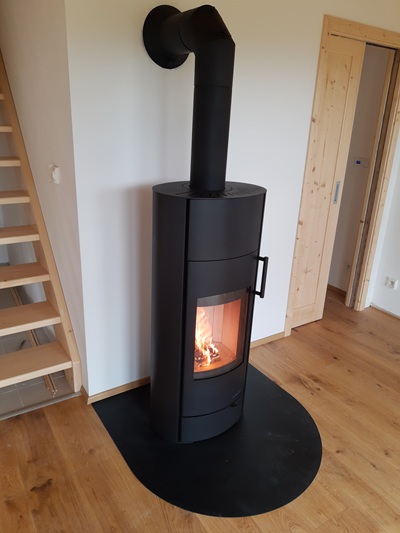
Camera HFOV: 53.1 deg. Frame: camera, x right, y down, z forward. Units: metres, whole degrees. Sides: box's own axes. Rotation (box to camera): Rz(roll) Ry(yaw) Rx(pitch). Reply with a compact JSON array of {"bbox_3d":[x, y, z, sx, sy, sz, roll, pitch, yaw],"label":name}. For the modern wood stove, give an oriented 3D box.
[{"bbox_3d":[0.000,-0.155,1.875,0.533,1.935,0.556,-10,23,-32],"label":"modern wood stove"}]

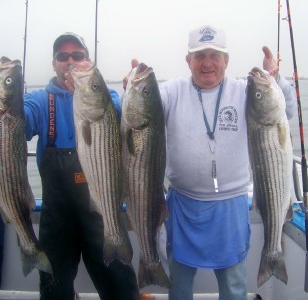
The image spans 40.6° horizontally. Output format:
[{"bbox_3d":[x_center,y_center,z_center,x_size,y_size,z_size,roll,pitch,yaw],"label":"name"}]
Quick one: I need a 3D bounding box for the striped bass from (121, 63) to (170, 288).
[{"bbox_3d":[-0.032,0.096,1.520,0.159,0.808,0.120,-5,8,-16],"label":"striped bass"}]

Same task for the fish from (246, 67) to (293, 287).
[{"bbox_3d":[0.434,0.101,1.550,0.169,0.799,0.120,1,8,16],"label":"fish"}]

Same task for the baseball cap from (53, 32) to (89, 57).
[{"bbox_3d":[-0.394,-0.487,1.950,0.175,0.130,0.265,1,3,-5],"label":"baseball cap"}]

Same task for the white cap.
[{"bbox_3d":[0.241,-0.483,1.840,0.175,0.127,0.265,0,9,7],"label":"white cap"}]

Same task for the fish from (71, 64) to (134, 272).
[{"bbox_3d":[-0.196,0.057,1.600,0.175,0.773,0.120,-12,8,-16],"label":"fish"}]

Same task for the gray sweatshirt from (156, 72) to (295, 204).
[{"bbox_3d":[0.265,-0.057,1.820,0.610,0.570,0.430,-1,9,5],"label":"gray sweatshirt"}]

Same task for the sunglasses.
[{"bbox_3d":[-0.393,-0.438,1.960,0.147,0.050,0.145,1,3,-5],"label":"sunglasses"}]

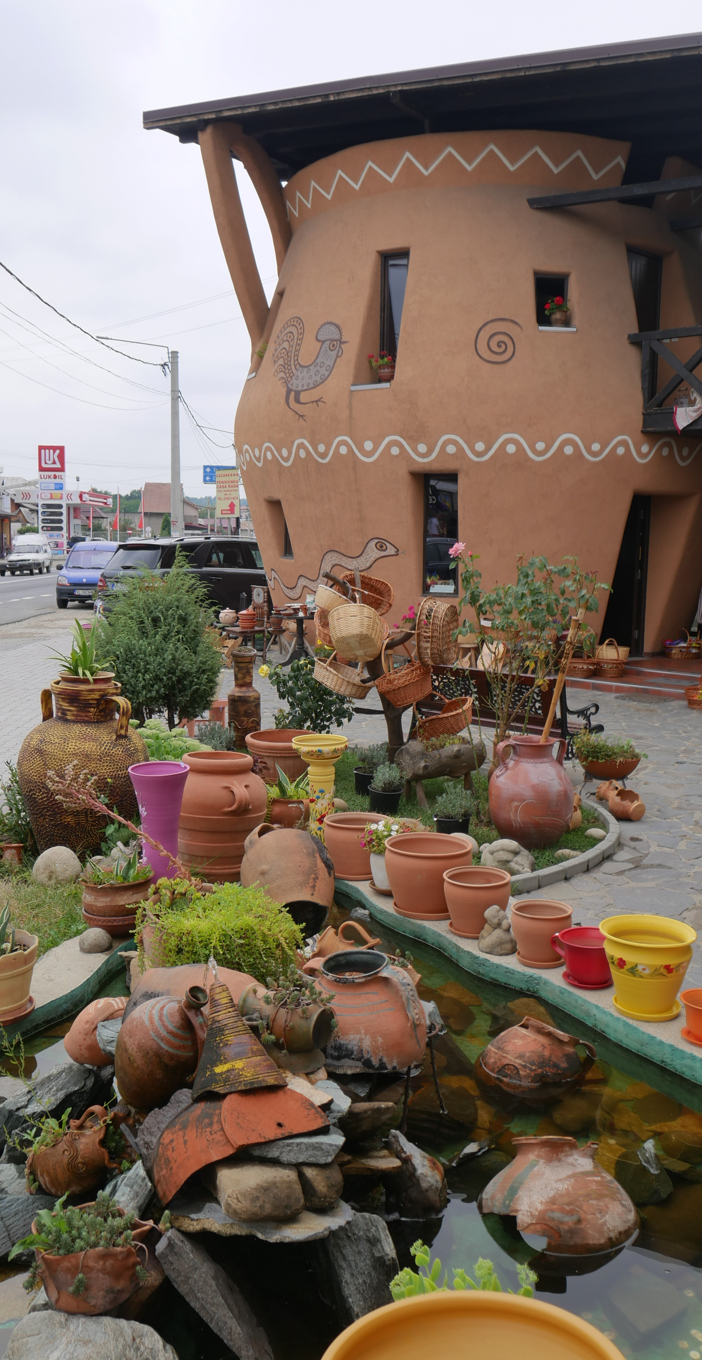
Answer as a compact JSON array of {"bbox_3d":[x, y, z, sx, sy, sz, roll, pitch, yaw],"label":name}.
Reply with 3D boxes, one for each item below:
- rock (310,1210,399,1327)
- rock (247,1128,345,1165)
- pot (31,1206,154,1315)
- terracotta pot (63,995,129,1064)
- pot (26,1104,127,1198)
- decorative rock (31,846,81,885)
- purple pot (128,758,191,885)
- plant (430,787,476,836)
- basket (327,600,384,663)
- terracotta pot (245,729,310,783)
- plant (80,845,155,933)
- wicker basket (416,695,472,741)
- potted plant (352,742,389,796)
[{"bbox_3d":[0.005,1.423,2.640,0.200,0.300,0.140,-3,8,-19],"label":"rock"},{"bbox_3d":[-0.132,1.083,2.570,0.235,0.065,0.160,1,7,5],"label":"rock"},{"bbox_3d":[-0.554,1.247,2.362,0.250,0.165,0.200,-2,7,0],"label":"pot"},{"bbox_3d":[-0.795,1.135,3.580,0.275,0.215,0.215,-23,-13,-38],"label":"terracotta pot"},{"bbox_3d":[-0.687,1.184,2.758,0.215,0.180,0.165,-29,6,6],"label":"pot"},{"bbox_3d":[-1.375,0.865,5.155,0.226,0.170,0.205,0,7,0],"label":"decorative rock"},{"bbox_3d":[-0.952,0.702,5.450,0.300,0.560,0.300,0,7,0],"label":"purple pot"},{"bbox_3d":[0.584,0.742,6.265,0.250,0.270,0.240,1,7,0],"label":"plant"},{"bbox_3d":[0.041,-0.307,7.000,0.350,0.270,0.330,-6,-35,-11],"label":"basket"},{"bbox_3d":[-0.461,0.538,7.520,0.515,0.325,0.515,0,7,-4],"label":"terracotta pot"},{"bbox_3d":[-0.991,0.877,4.665,0.303,0.330,0.303,0,7,0],"label":"plant"},{"bbox_3d":[0.603,0.257,7.100,0.400,0.200,0.280,-26,18,-8],"label":"wicker basket"},{"bbox_3d":[0.124,0.552,6.924,0.225,0.318,0.225,0,7,0],"label":"potted plant"}]

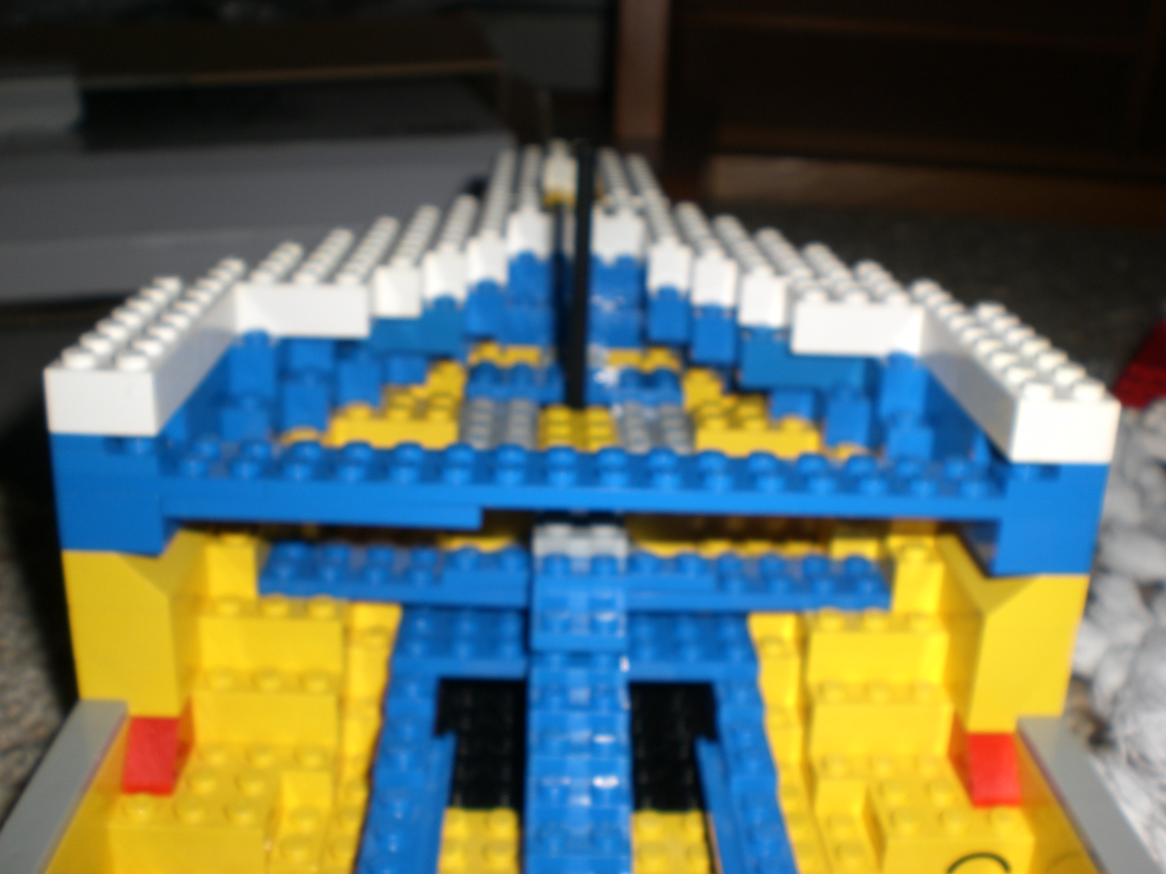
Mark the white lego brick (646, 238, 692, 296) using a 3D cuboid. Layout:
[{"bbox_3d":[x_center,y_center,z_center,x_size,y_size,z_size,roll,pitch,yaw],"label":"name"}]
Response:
[{"bbox_3d":[0.019,-0.040,0.290,0.008,0.011,0.011,2,20,-2],"label":"white lego brick"}]

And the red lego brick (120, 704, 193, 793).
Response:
[{"bbox_3d":[-0.068,0.049,0.206,0.008,0.010,0.016,2,20,-2],"label":"red lego brick"}]

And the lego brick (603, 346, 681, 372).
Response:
[{"bbox_3d":[0.014,-0.016,0.308,0.016,0.011,0.012,2,20,-2],"label":"lego brick"}]

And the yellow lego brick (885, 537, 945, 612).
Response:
[{"bbox_3d":[0.060,0.024,0.232,0.008,0.011,0.010,2,20,-2],"label":"yellow lego brick"}]

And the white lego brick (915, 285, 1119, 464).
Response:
[{"bbox_3d":[0.073,-0.014,0.227,0.016,0.011,0.072,2,20,-2],"label":"white lego brick"}]

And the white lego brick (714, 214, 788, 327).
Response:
[{"bbox_3d":[0.036,-0.039,0.288,0.008,0.011,0.064,2,20,-2],"label":"white lego brick"}]

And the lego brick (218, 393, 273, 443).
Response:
[{"bbox_3d":[-0.061,-0.003,0.236,0.008,0.011,0.013,2,20,-2],"label":"lego brick"}]

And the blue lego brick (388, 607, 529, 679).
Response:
[{"bbox_3d":[-0.021,0.036,0.226,0.024,0.005,0.016,2,20,-2],"label":"blue lego brick"}]

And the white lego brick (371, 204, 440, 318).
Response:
[{"bbox_3d":[-0.037,-0.040,0.283,0.008,0.011,0.064,2,20,-2],"label":"white lego brick"}]

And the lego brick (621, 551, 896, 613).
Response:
[{"bbox_3d":[0.031,0.025,0.232,0.048,0.005,0.016,2,20,-2],"label":"lego brick"}]

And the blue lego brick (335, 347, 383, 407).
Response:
[{"bbox_3d":[-0.046,-0.013,0.264,0.008,0.011,0.010,2,20,-2],"label":"blue lego brick"}]

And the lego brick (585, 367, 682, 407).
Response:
[{"bbox_3d":[0.010,-0.012,0.285,0.024,0.005,0.016,2,20,-2],"label":"lego brick"}]

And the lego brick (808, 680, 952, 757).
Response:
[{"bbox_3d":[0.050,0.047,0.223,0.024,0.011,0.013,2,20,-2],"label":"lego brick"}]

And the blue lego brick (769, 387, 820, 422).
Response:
[{"bbox_3d":[0.043,-0.011,0.268,0.008,0.011,0.012,2,20,-2],"label":"blue lego brick"}]

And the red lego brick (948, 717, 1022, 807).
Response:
[{"bbox_3d":[0.066,0.052,0.210,0.008,0.010,0.016,2,20,-2],"label":"red lego brick"}]

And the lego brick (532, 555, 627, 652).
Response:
[{"bbox_3d":[-0.001,0.030,0.227,0.016,0.008,0.019,2,20,-2],"label":"lego brick"}]

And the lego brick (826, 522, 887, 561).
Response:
[{"bbox_3d":[0.050,0.018,0.245,0.008,0.011,0.012,2,20,-2],"label":"lego brick"}]

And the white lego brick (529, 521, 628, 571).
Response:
[{"bbox_3d":[-0.001,0.017,0.217,0.016,0.005,0.010,2,20,-2],"label":"white lego brick"}]

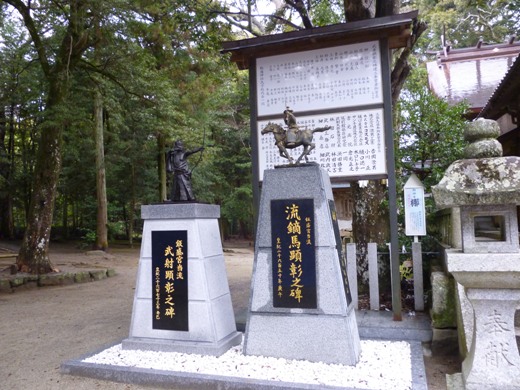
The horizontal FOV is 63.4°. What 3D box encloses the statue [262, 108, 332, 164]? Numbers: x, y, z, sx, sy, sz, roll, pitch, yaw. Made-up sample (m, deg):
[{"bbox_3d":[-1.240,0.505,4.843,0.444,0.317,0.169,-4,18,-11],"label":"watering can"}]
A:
[{"bbox_3d":[0.438,-0.681,4.981,0.800,0.707,0.240,-3,-4,19],"label":"statue"}]

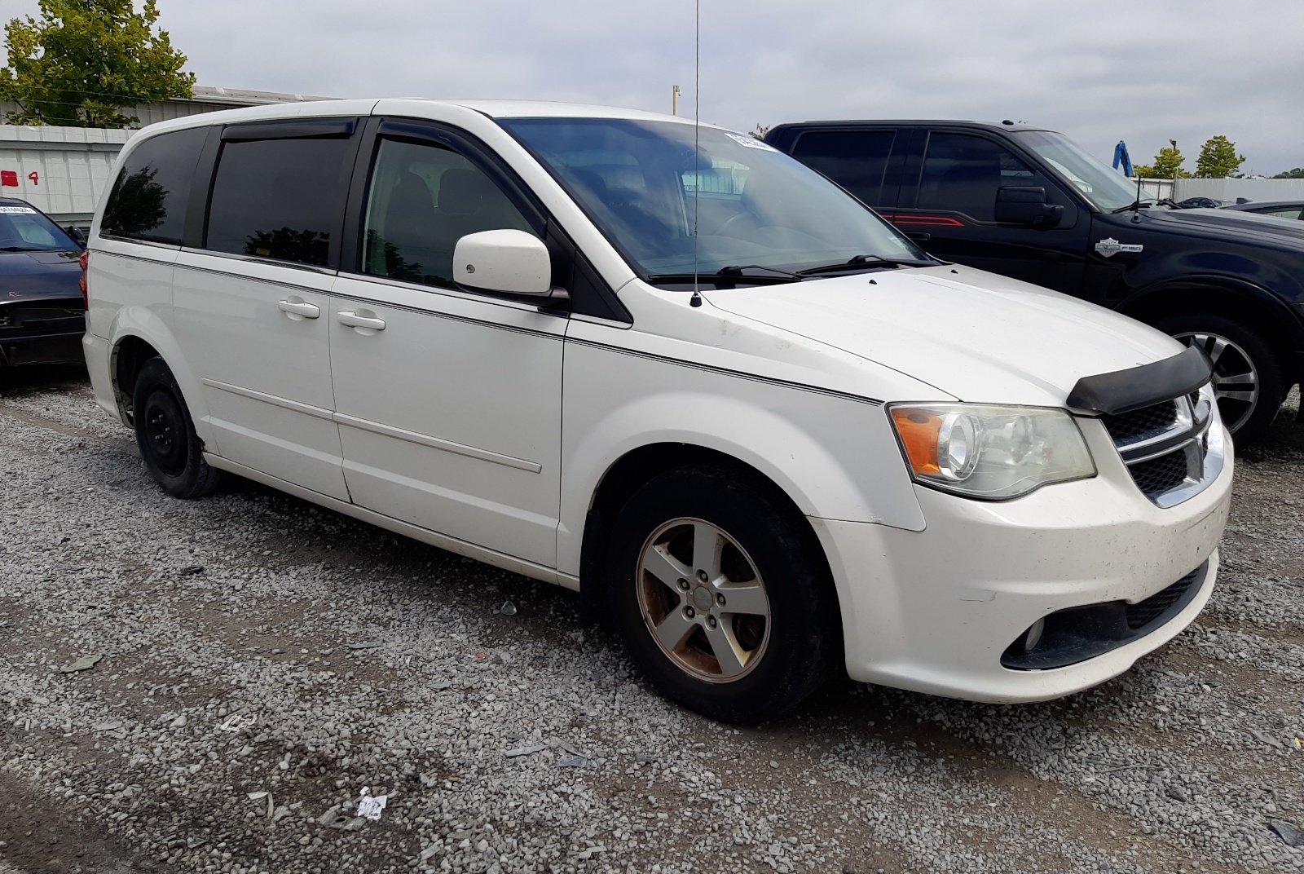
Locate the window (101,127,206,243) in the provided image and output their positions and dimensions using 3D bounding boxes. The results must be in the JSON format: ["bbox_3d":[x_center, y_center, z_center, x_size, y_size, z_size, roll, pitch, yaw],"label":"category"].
[{"bbox_3d":[-2.283,-1.125,4.425,1.040,0.510,0.080,12,3,41],"label":"window"}]

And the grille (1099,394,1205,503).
[{"bbox_3d":[1.379,-0.015,2.570,0.160,0.280,0.880,12,18,39],"label":"grille"}]

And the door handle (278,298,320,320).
[{"bbox_3d":[-1.217,-0.441,3.391,0.245,0.050,0.050,12,18,39],"label":"door handle"}]

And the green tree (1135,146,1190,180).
[{"bbox_3d":[39.566,-20.085,76.561,4.100,4.832,3.900,7,16,26],"label":"green tree"}]

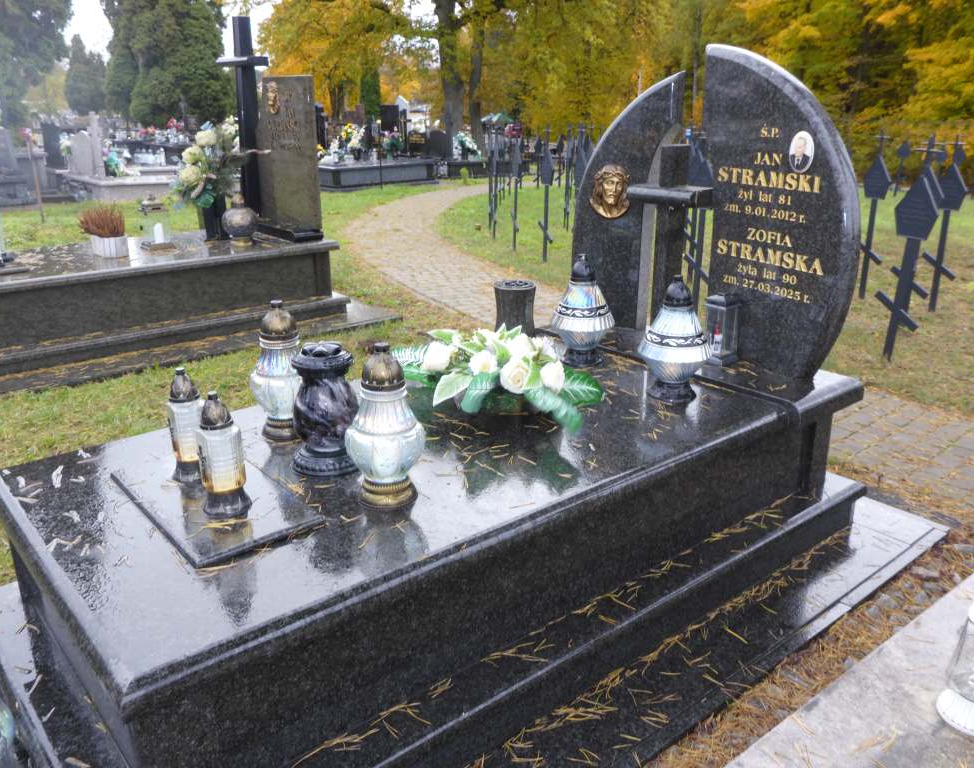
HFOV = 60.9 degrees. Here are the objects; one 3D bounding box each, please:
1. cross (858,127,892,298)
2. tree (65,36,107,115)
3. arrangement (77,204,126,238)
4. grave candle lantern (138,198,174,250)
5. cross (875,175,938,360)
[{"bbox_3d":[2.908,-1.267,6.206,0.080,1.270,0.250,-13,22,-38],"label":"cross"},{"bbox_3d":[-20.663,-15.710,42.734,2.300,5.000,2.300,-7,19,-24],"label":"tree"},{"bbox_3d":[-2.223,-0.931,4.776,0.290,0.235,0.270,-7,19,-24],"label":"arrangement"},{"bbox_3d":[-2.011,-0.974,5.026,0.190,0.320,0.190,-13,22,-38],"label":"grave candle lantern"},{"bbox_3d":[2.378,-0.691,4.678,0.080,1.170,0.260,-13,22,-38],"label":"cross"}]

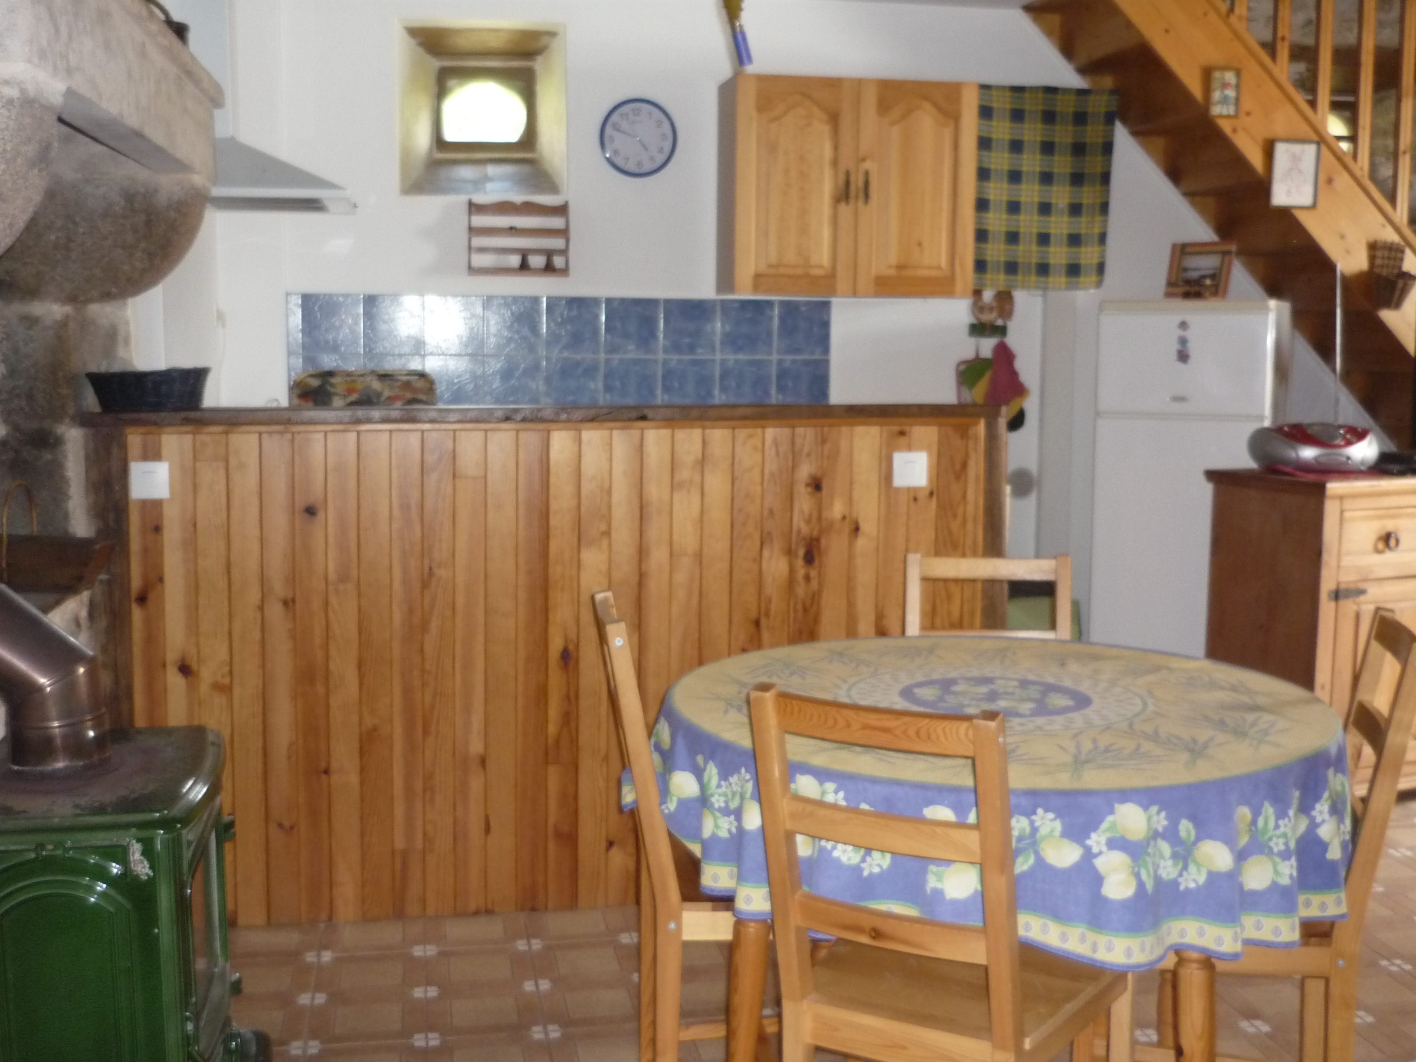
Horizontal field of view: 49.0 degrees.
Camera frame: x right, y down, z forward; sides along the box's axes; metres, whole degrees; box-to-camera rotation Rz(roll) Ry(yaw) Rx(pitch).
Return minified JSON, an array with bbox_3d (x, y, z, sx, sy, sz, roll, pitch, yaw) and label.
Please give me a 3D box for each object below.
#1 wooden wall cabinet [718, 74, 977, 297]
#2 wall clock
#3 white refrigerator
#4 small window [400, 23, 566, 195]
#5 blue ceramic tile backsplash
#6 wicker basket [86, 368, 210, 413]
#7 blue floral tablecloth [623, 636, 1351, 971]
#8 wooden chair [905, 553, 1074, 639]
[{"bbox_3d":[0.456,-1.131,5.201,0.810,0.700,0.290,-1,6,-11],"label":"wooden wall cabinet"},{"bbox_3d":[-0.232,-1.309,5.174,0.258,0.260,0.040,-1,6,-11],"label":"wall clock"},{"bbox_3d":[1.645,-0.010,5.354,0.540,1.510,0.570,3,7,24],"label":"white refrigerator"},{"bbox_3d":[-0.763,-1.395,5.227,0.545,0.555,0.280,-1,6,-11],"label":"small window"},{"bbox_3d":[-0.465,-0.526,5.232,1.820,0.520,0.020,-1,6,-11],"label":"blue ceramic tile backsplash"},{"bbox_3d":[-1.283,-0.323,3.563,0.265,0.100,0.200,-1,6,-10],"label":"wicker basket"},{"bbox_3d":[0.475,0.402,2.629,1.180,0.255,1.170,0,6,0],"label":"blue floral tablecloth"},{"bbox_3d":[0.623,0.519,3.303,0.400,0.890,0.460,0,6,0],"label":"wooden chair"}]

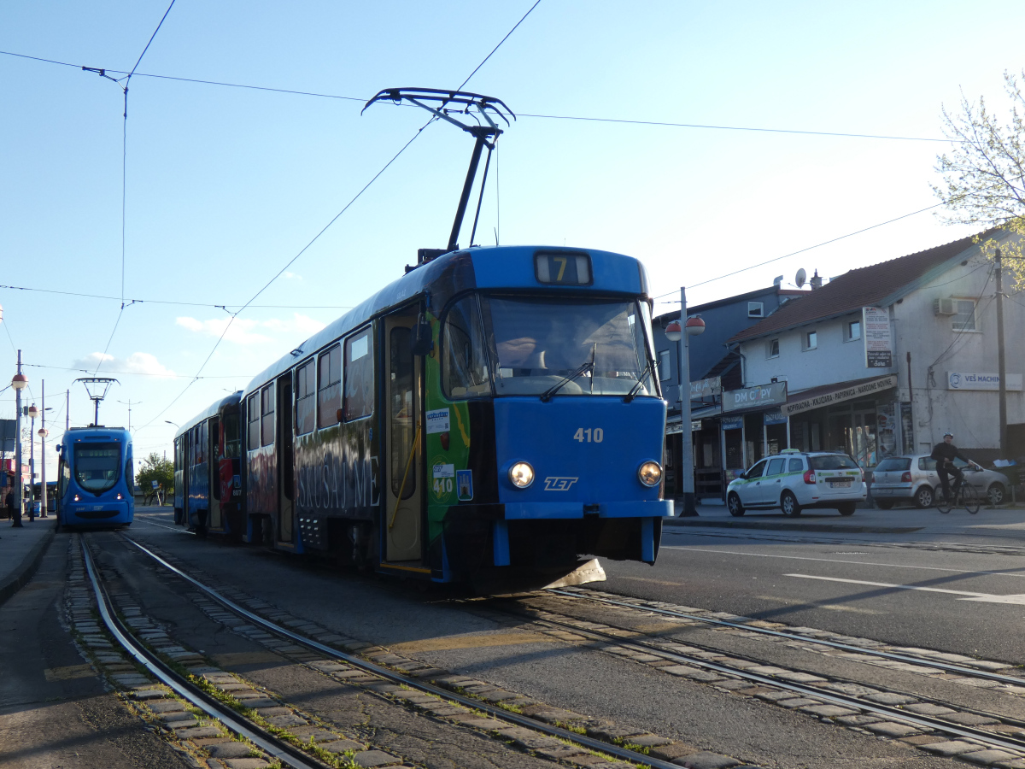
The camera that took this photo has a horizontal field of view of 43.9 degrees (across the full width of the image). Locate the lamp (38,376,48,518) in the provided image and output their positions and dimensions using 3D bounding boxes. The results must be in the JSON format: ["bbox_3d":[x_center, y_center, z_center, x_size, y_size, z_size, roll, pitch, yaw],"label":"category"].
[{"bbox_3d":[-27.164,3.708,73.838,0.520,7.950,0.800,0,-5,-19],"label":"lamp"}]

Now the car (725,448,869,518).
[{"bbox_3d":[6.920,2.462,31.714,1.750,1.580,4.480,0,-5,-15],"label":"car"}]

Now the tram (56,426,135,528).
[{"bbox_3d":[-18.435,4.467,56.259,2.300,3.360,32.000,0,-5,-18],"label":"tram"}]

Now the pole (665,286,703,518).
[{"bbox_3d":[4.436,0.484,32.544,0.500,5.750,1.450,0,-5,-16],"label":"pole"}]

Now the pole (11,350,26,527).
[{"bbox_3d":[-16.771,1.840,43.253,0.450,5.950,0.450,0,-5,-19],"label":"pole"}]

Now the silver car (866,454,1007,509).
[{"bbox_3d":[12.023,2.704,35.737,3.900,1.465,1.650,1,-5,-24],"label":"silver car"}]

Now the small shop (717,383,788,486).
[{"bbox_3d":[9.060,1.995,40.934,3.000,3.800,4.400,0,-5,-16],"label":"small shop"}]

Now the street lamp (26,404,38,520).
[{"bbox_3d":[-21.553,3.492,57.223,0.500,5.250,0.600,0,-5,-19],"label":"street lamp"}]

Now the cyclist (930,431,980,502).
[{"bbox_3d":[9.727,1.838,28.100,0.620,1.570,0.850,0,-5,-16],"label":"cyclist"}]

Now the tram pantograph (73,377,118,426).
[{"bbox_3d":[-14.604,0.630,44.700,1.700,1.770,1.500,0,-5,-18],"label":"tram pantograph"}]

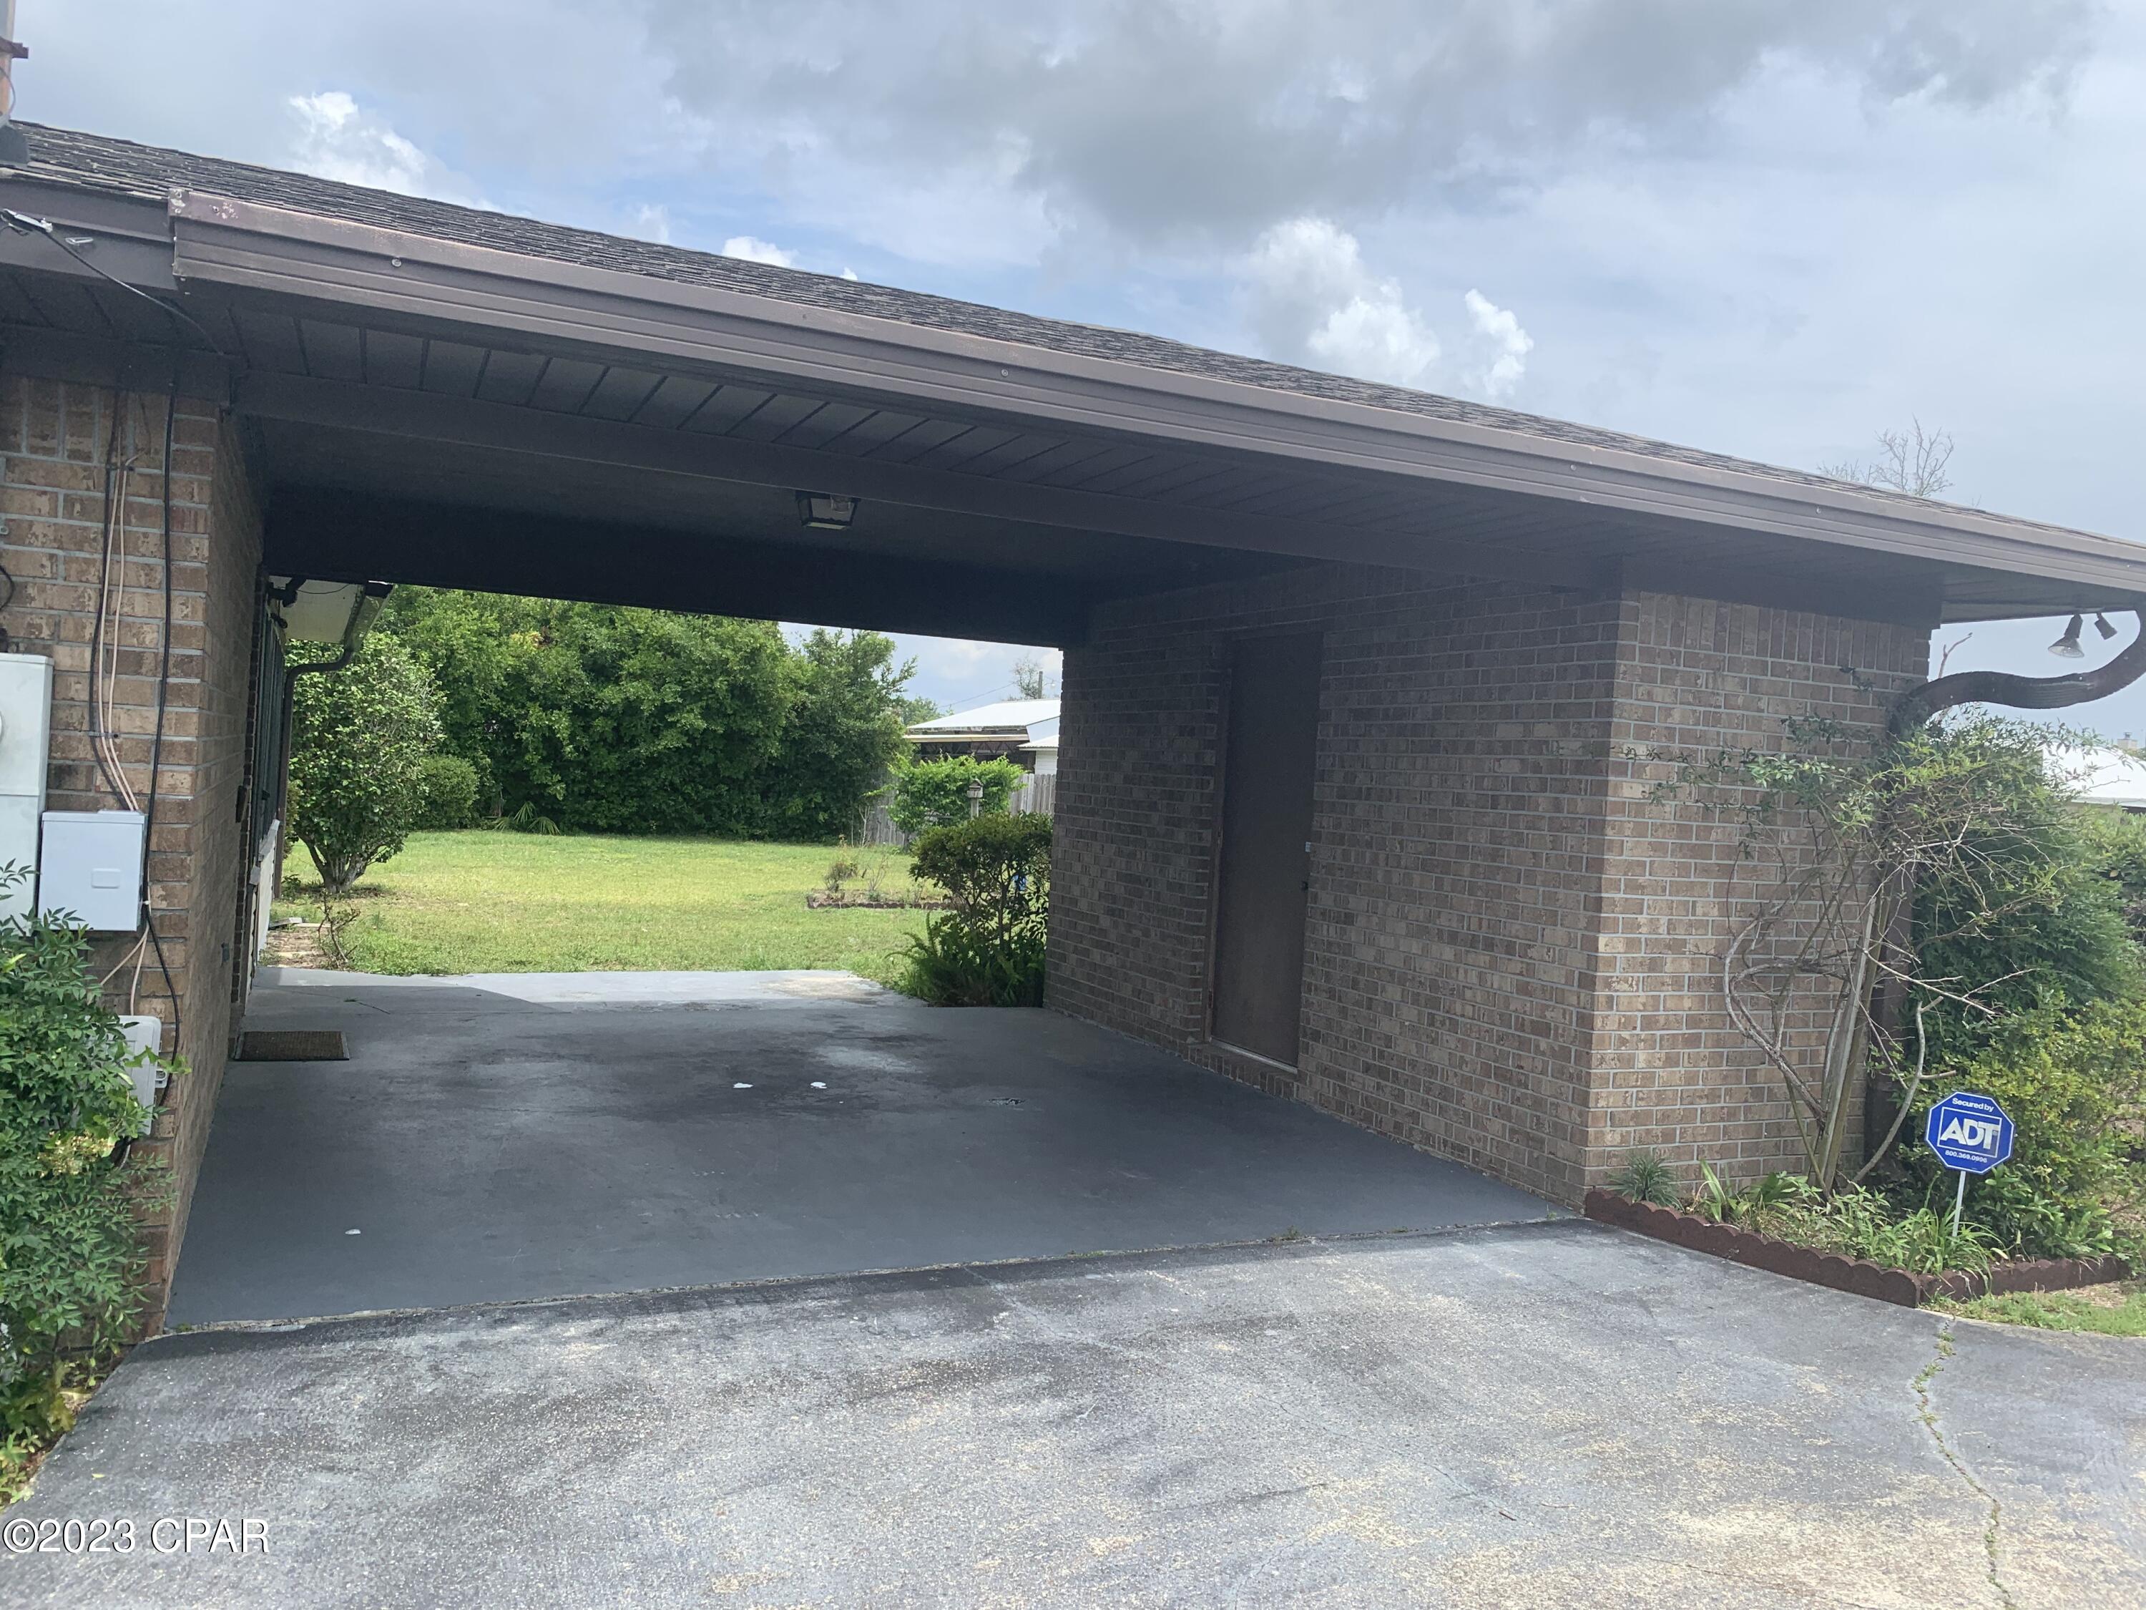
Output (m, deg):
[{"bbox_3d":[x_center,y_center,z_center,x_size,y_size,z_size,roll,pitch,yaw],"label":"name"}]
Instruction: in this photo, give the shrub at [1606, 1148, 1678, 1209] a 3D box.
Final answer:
[{"bbox_3d":[1.956,1.282,5.540,0.240,0.180,0.220,3,1,-24],"label":"shrub"}]

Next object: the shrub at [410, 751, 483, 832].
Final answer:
[{"bbox_3d":[-10.155,-0.203,26.000,1.250,1.250,1.200,3,1,-24],"label":"shrub"}]

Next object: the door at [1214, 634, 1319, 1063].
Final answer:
[{"bbox_3d":[0.952,0.205,7.728,0.080,2.030,0.860,3,1,-24],"label":"door"}]

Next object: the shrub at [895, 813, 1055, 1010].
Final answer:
[{"bbox_3d":[-0.595,0.650,10.500,1.120,1.220,1.100,3,1,-24],"label":"shrub"}]

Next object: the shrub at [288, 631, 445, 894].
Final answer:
[{"bbox_3d":[-6.699,-0.401,15.100,1.600,2.400,1.600,3,1,-24],"label":"shrub"}]

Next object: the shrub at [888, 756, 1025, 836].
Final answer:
[{"bbox_3d":[-2.096,-0.106,29.000,2.500,1.550,1.900,3,1,-24],"label":"shrub"}]

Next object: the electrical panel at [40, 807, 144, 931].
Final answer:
[{"bbox_3d":[-2.229,0.149,3.670,0.200,0.265,0.090,3,1,-24],"label":"electrical panel"}]

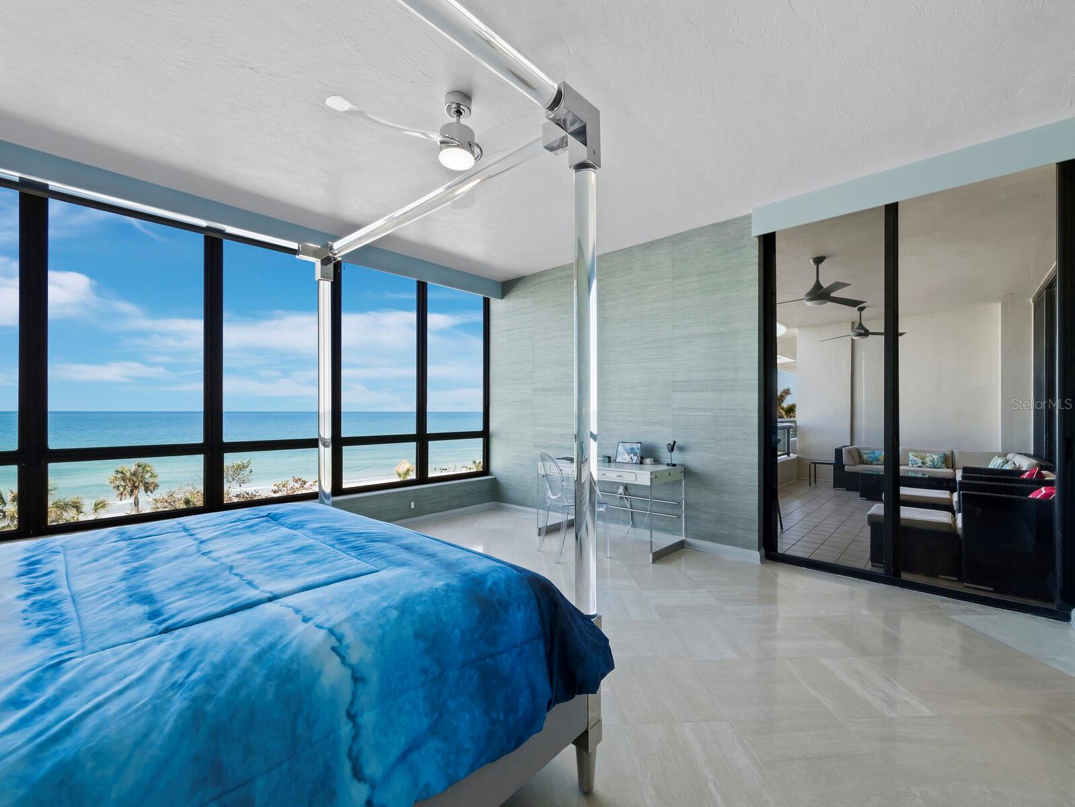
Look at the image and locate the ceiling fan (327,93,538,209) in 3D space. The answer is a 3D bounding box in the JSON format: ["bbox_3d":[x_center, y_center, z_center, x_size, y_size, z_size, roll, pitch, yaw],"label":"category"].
[{"bbox_3d":[-0.430,-1.543,2.525,1.270,0.340,1.200,0,-1,-6],"label":"ceiling fan"}]

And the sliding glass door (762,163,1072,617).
[{"bbox_3d":[2.597,-0.074,3.212,1.695,2.790,0.120,-1,-1,39],"label":"sliding glass door"}]

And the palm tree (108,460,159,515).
[{"bbox_3d":[-31.518,6.979,33.893,3.000,4.900,3.000,1,-1,-43],"label":"palm tree"}]

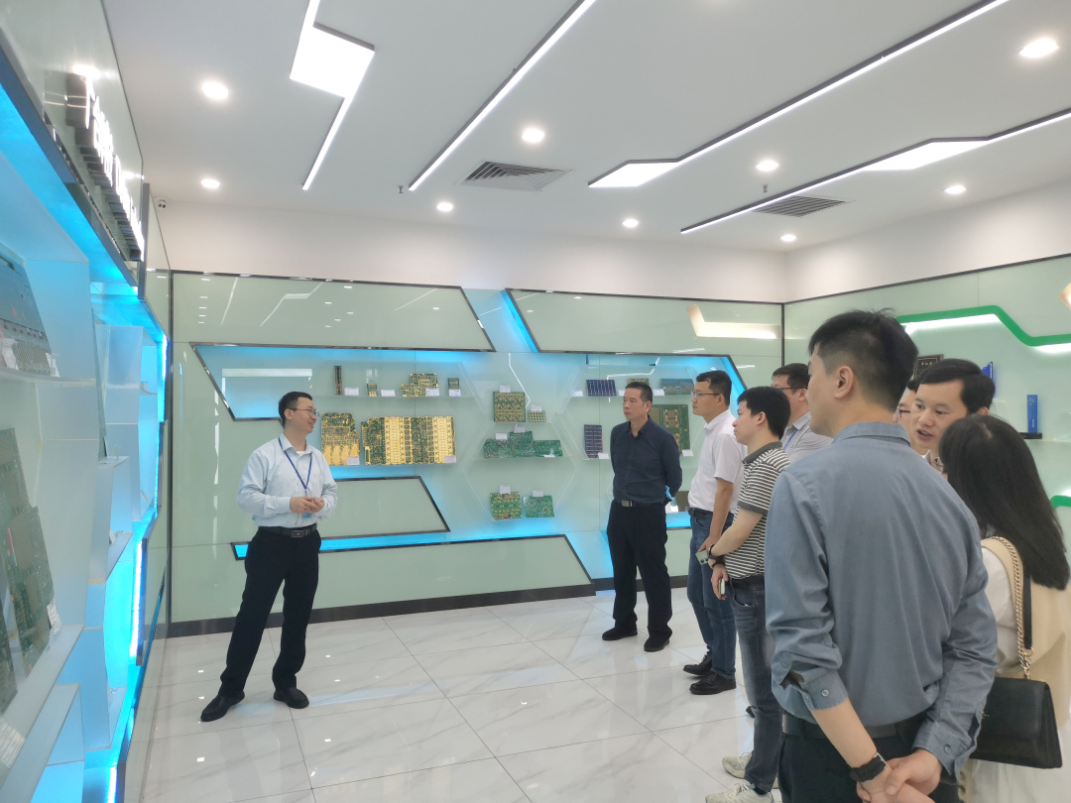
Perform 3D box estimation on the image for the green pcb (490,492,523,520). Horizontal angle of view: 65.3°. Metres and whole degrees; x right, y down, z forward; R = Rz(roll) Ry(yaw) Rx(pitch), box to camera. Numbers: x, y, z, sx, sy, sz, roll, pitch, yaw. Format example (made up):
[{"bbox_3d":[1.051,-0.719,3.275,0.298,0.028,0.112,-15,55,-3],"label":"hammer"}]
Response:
[{"bbox_3d":[-0.230,0.831,6.646,0.243,0.202,0.015,0,-16,-22],"label":"green pcb"}]

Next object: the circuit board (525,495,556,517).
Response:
[{"bbox_3d":[0.033,0.853,6.750,0.238,0.164,0.015,0,-18,-22],"label":"circuit board"}]

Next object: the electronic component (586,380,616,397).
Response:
[{"bbox_3d":[0.559,-0.109,6.945,0.260,0.140,0.050,0,0,-22],"label":"electronic component"}]

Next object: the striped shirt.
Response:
[{"bbox_3d":[0.932,0.437,3.420,0.290,0.555,0.460,0,0,21],"label":"striped shirt"}]

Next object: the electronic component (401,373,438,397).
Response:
[{"bbox_3d":[-0.882,-0.122,6.384,0.282,0.178,0.015,0,-10,-22],"label":"electronic component"}]

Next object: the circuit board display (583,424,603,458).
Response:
[{"bbox_3d":[0.492,0.337,6.959,0.157,0.278,0.015,0,-8,-22],"label":"circuit board display"}]

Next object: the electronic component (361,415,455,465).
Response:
[{"bbox_3d":[-0.958,0.297,6.366,0.718,0.353,0.020,0,-5,-22],"label":"electronic component"}]

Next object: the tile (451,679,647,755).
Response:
[{"bbox_3d":[0.045,1.607,4.274,0.800,0.010,0.800,0,0,-22],"label":"tile"}]

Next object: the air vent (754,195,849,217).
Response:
[{"bbox_3d":[1.814,-1.366,5.810,0.550,0.030,0.550,0,0,-22],"label":"air vent"}]

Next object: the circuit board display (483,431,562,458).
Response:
[{"bbox_3d":[-0.091,0.345,6.687,0.670,0.206,0.055,0,0,-22],"label":"circuit board display"}]

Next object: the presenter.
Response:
[{"bbox_3d":[-1.362,0.774,4.410,0.660,1.665,0.480,0,0,-42],"label":"presenter"}]

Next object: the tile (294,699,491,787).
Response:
[{"bbox_3d":[-0.699,1.607,3.979,0.800,0.010,0.800,0,0,-22],"label":"tile"}]

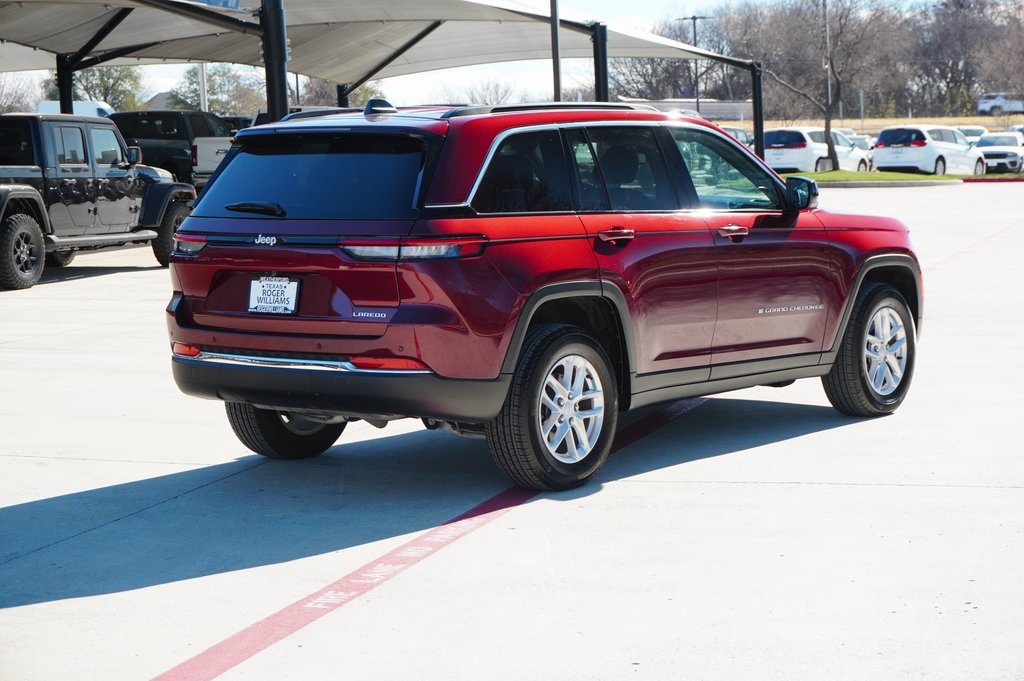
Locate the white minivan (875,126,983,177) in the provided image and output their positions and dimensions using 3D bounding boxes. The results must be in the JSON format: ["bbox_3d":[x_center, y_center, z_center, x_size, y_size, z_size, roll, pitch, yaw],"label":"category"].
[{"bbox_3d":[14.109,-6.380,69.580,2.020,1.760,5.170,3,7,37],"label":"white minivan"}]

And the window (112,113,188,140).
[{"bbox_3d":[-6.465,-3.808,37.000,1.500,0.460,0.100,1,-3,19],"label":"window"}]

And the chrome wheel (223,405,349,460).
[{"bbox_3d":[-1.145,0.229,10.746,0.265,0.775,0.775,3,7,38],"label":"chrome wheel"}]

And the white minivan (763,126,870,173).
[{"bbox_3d":[10.123,-6.211,69.200,2.020,1.777,5.180,2,6,35],"label":"white minivan"}]

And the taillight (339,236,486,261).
[{"bbox_3d":[-0.429,-0.408,9.116,0.530,0.105,0.400,3,7,38],"label":"taillight"}]

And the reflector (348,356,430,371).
[{"bbox_3d":[-0.521,0.097,9.049,0.400,0.058,0.060,2,6,28],"label":"reflector"}]

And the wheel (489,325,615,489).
[{"bbox_3d":[0.188,0.300,9.617,0.265,0.765,0.770,4,7,39],"label":"wheel"}]

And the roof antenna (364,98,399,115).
[{"bbox_3d":[-0.609,-1.108,9.841,0.070,0.070,0.210,4,7,39],"label":"roof antenna"}]

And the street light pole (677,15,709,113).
[{"bbox_3d":[11.623,-15.822,130.000,2.200,8.900,0.400,-1,6,3],"label":"street light pole"}]

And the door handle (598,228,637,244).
[{"bbox_3d":[0.493,-0.493,9.748,0.060,0.052,0.260,4,7,39],"label":"door handle"}]

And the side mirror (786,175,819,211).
[{"bbox_3d":[1.554,-0.784,11.026,0.205,0.185,0.160,4,7,39],"label":"side mirror"}]

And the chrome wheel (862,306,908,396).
[{"bbox_3d":[2.067,0.058,11.897,0.200,0.500,0.500,4,7,39],"label":"chrome wheel"}]

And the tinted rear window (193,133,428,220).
[{"bbox_3d":[-0.918,-0.761,9.577,1.430,0.440,0.100,3,-28,38],"label":"tinted rear window"}]

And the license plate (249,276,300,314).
[{"bbox_3d":[-1.083,-0.205,9.401,0.304,0.160,0.025,3,-1,38],"label":"license plate"}]

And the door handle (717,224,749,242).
[{"bbox_3d":[1.120,-0.548,10.526,0.060,0.052,0.260,4,7,39],"label":"door handle"}]

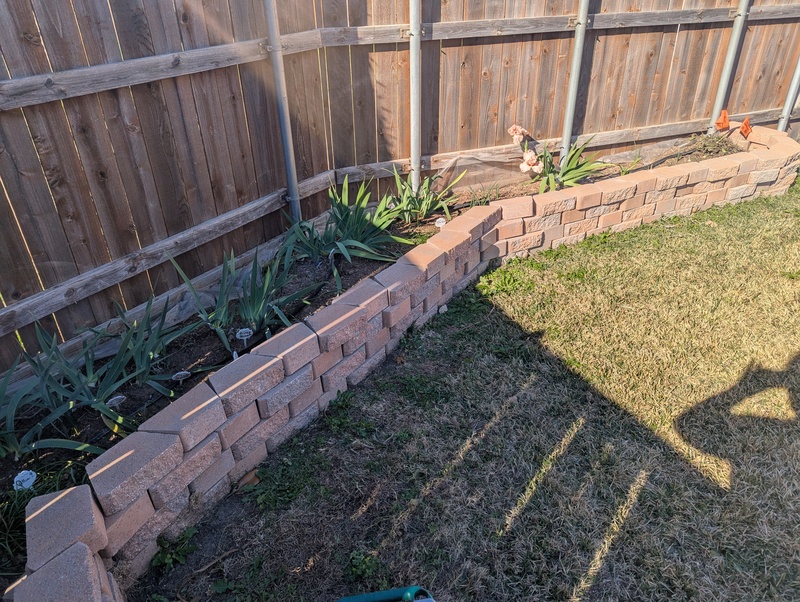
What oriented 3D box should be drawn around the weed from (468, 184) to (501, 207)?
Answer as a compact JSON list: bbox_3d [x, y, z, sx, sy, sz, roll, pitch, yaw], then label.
[{"bbox_3d":[0.552,-0.692,3.604,0.180,0.130,0.120,-2,30,0],"label":"weed"}]

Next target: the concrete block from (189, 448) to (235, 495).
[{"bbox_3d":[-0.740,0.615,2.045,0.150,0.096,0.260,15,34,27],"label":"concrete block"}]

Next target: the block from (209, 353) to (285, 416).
[{"bbox_3d":[-0.624,0.326,2.216,0.160,0.101,0.300,18,35,30],"label":"block"}]

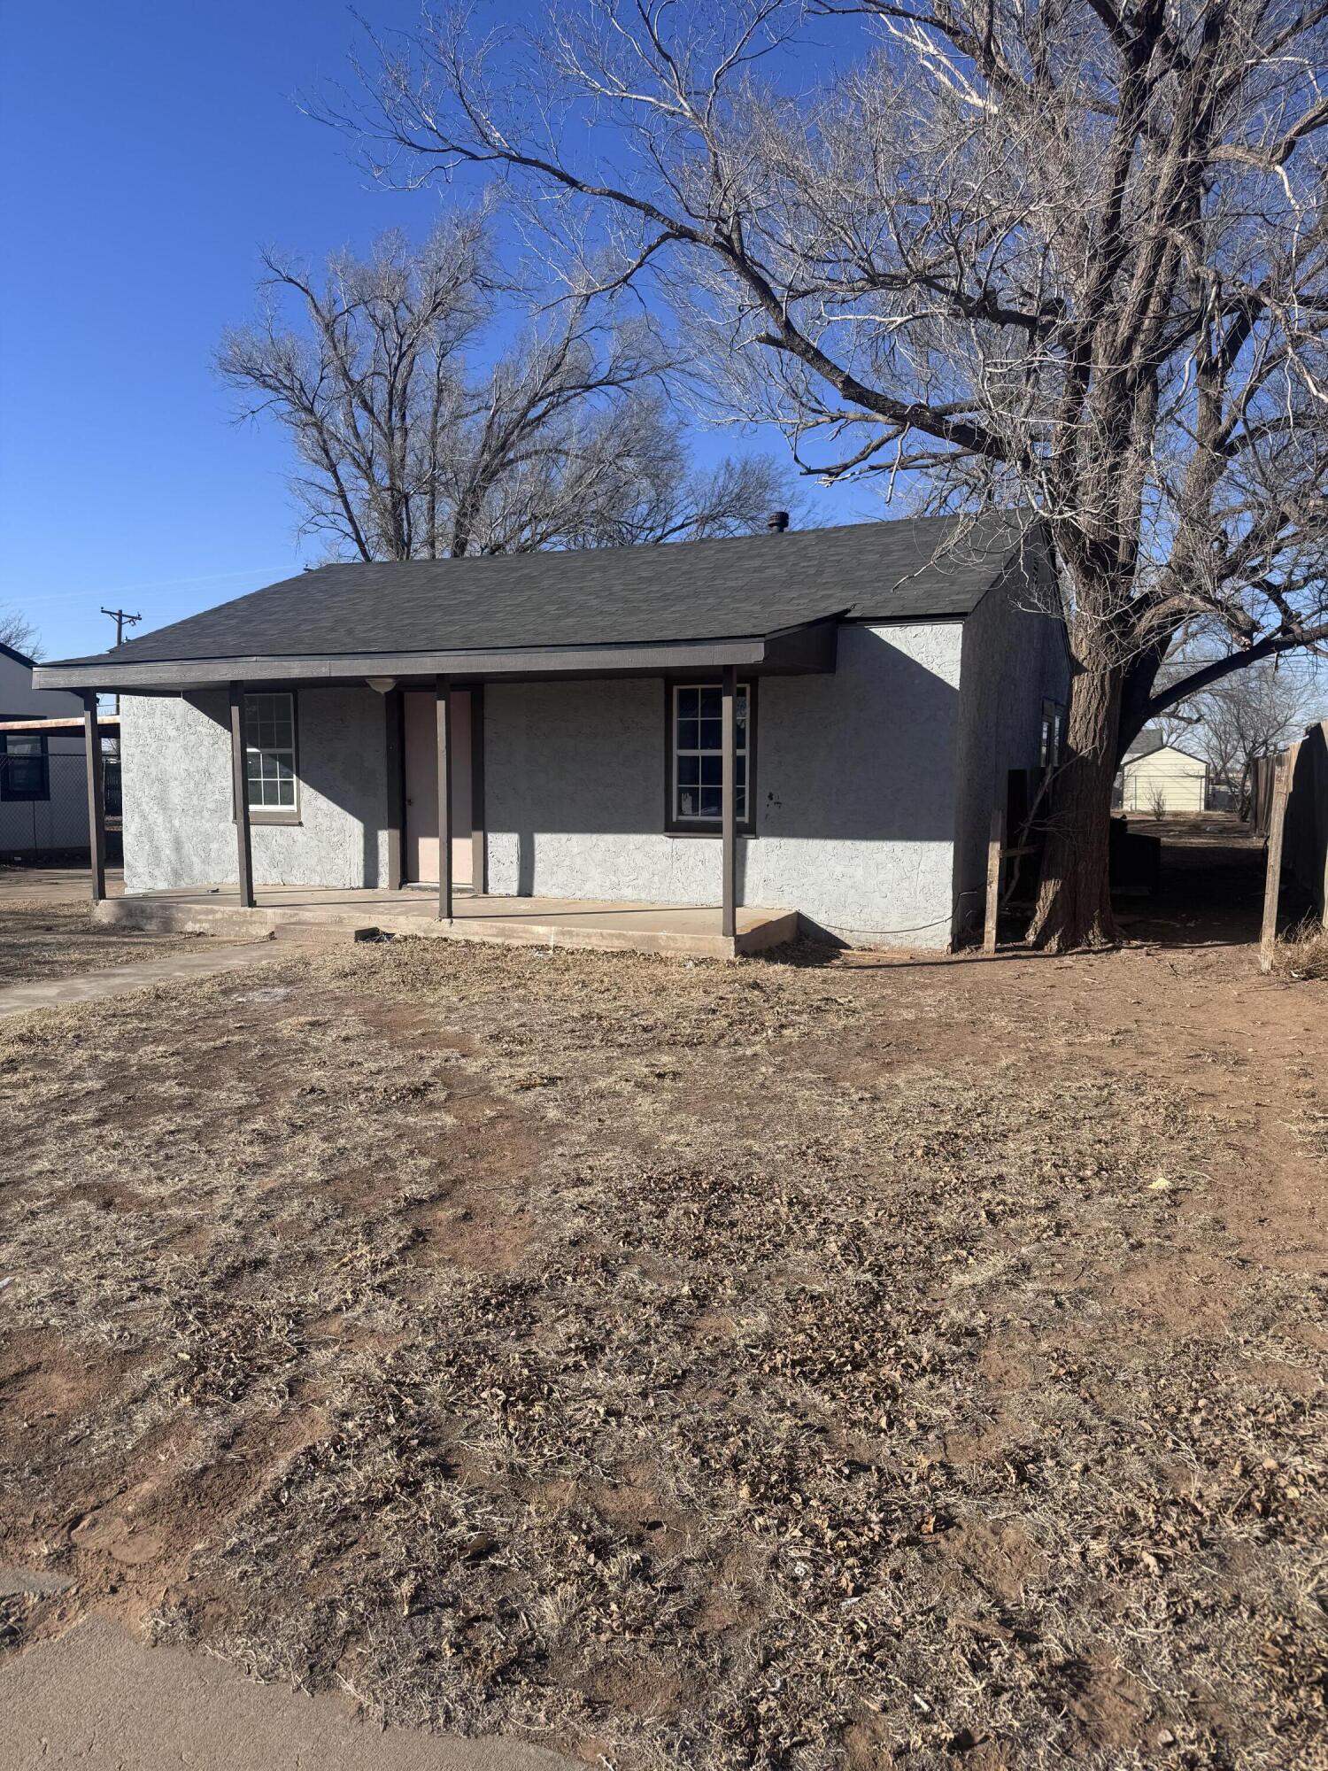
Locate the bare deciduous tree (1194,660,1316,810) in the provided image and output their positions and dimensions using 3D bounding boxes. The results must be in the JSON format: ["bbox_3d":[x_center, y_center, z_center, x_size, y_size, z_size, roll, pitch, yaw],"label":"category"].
[{"bbox_3d":[18.742,-4.752,39.000,4.200,5.200,4.000,3,7,24],"label":"bare deciduous tree"}]

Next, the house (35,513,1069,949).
[{"bbox_3d":[-0.657,-2.145,15.109,9.860,4.302,10.150,3,7,24],"label":"house"}]

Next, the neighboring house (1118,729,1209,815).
[{"bbox_3d":[20.570,-4.678,50.500,3.700,2.950,4.300,3,7,24],"label":"neighboring house"}]

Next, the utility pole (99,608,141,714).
[{"bbox_3d":[-26.825,-9.058,60.500,0.300,9.200,2.400,3,7,24],"label":"utility pole"}]

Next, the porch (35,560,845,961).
[{"bbox_3d":[-2.217,-1.075,11.419,7.391,2.950,2.246,3,7,24],"label":"porch"}]

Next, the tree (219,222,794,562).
[{"bbox_3d":[-3.905,-8.439,29.000,13.500,14.400,12.500,3,7,24],"label":"tree"}]

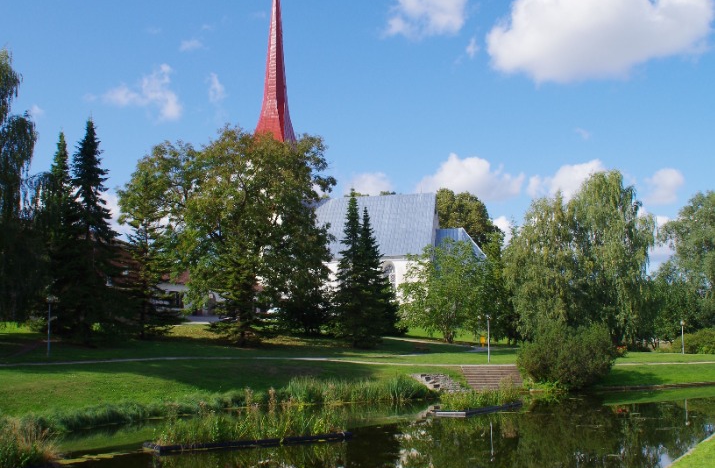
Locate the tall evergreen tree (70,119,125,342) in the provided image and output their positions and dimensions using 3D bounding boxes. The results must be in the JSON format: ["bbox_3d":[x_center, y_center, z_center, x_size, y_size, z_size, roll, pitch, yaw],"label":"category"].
[{"bbox_3d":[-17.848,-0.354,54.638,4.000,15.383,4.000,-1,-8,0],"label":"tall evergreen tree"}]

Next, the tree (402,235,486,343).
[{"bbox_3d":[8.511,5.594,79.991,8.200,10.392,8.200,-1,-8,0],"label":"tree"}]

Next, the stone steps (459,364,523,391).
[{"bbox_3d":[9.196,9.770,54.647,3.900,1.600,3.300,-1,-8,-3],"label":"stone steps"}]

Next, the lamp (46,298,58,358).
[{"bbox_3d":[-16.704,5.098,44.263,0.500,3.295,0.500,-1,-8,0],"label":"lamp"}]

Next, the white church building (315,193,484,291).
[{"bbox_3d":[5.181,3.196,113.168,27.500,17.462,14.200,-3,-8,13],"label":"white church building"}]

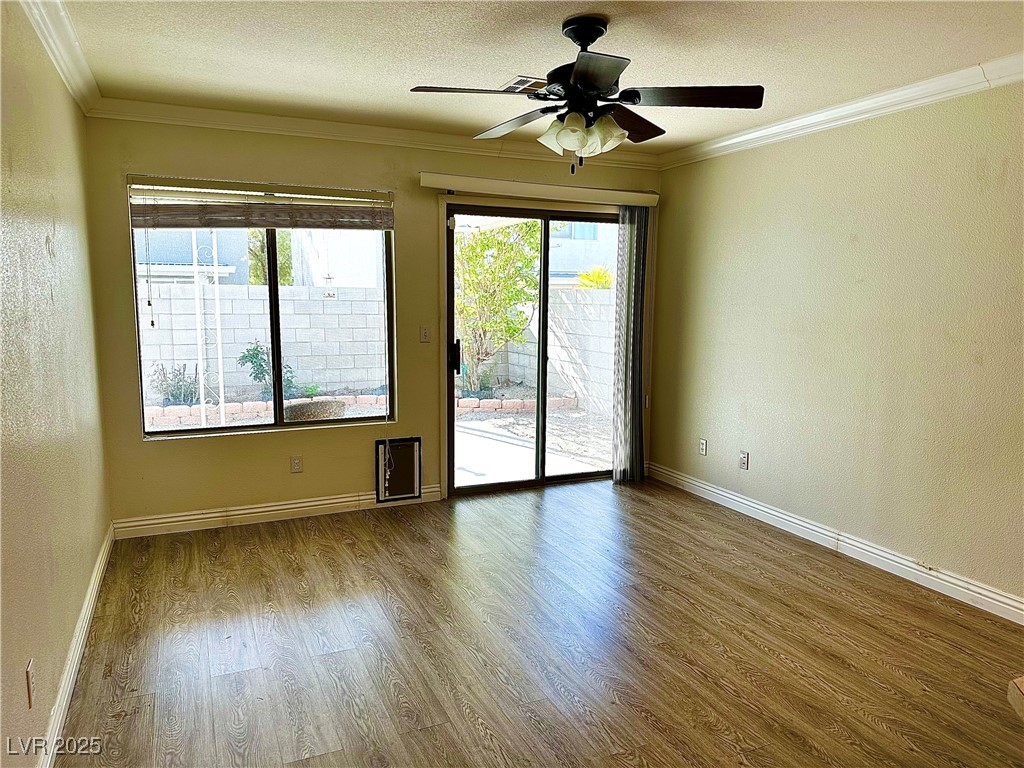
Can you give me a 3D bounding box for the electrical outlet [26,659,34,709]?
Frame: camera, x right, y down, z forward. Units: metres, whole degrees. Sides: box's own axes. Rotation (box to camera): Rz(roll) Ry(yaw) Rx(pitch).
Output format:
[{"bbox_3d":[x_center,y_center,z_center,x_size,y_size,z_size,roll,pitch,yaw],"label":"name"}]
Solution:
[{"bbox_3d":[-1.332,0.832,1.973,0.009,0.114,0.070,-3,8,-25],"label":"electrical outlet"}]

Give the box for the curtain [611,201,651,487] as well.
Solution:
[{"bbox_3d":[0.912,-0.285,5.355,0.221,2.081,0.108,-3,8,-25],"label":"curtain"}]

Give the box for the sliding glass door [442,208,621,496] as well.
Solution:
[{"bbox_3d":[0.246,-0.244,5.237,1.539,2.029,0.101,-3,8,-25],"label":"sliding glass door"}]

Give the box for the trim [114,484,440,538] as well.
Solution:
[{"bbox_3d":[-1.407,0.801,4.546,1.996,0.113,0.017,-3,8,-25],"label":"trim"}]

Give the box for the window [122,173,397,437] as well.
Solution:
[{"bbox_3d":[-1.472,-0.458,4.395,1.513,1.504,0.094,-3,8,-25],"label":"window"}]

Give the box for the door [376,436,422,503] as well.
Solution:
[{"bbox_3d":[-0.760,0.584,4.810,0.314,0.425,0.051,-3,8,-25],"label":"door"}]

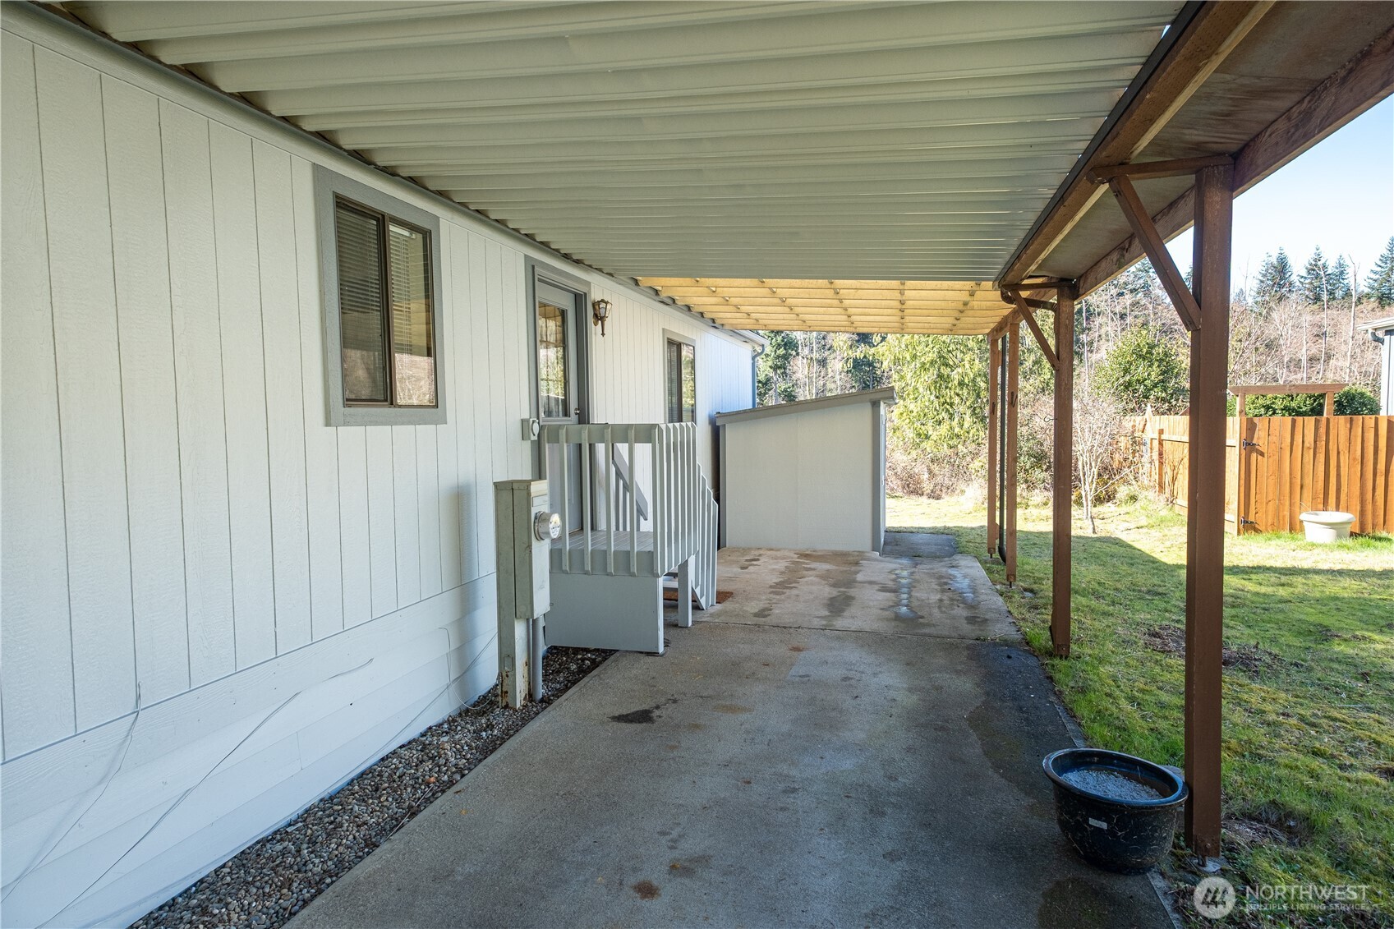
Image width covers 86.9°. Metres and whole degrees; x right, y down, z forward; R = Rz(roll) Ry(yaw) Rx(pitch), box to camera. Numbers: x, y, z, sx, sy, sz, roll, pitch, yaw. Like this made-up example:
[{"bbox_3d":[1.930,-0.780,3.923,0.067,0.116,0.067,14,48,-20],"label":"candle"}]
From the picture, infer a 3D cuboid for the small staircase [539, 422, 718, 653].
[{"bbox_3d":[-0.481,0.505,6.411,0.960,1.720,1.800,0,3,15],"label":"small staircase"}]

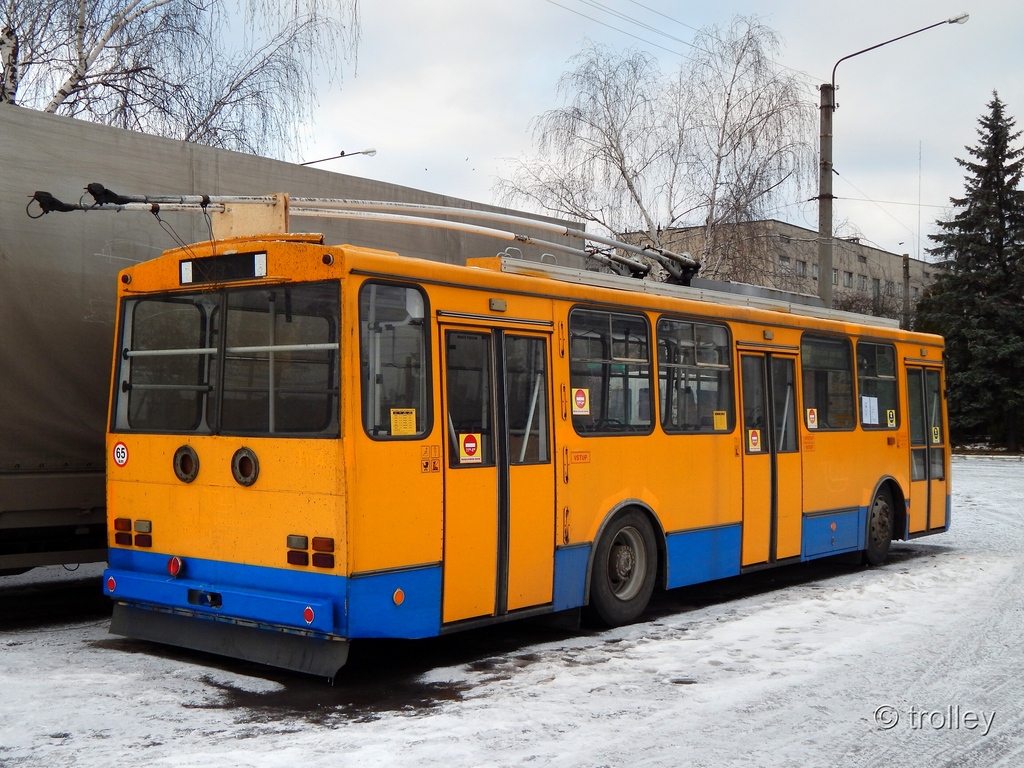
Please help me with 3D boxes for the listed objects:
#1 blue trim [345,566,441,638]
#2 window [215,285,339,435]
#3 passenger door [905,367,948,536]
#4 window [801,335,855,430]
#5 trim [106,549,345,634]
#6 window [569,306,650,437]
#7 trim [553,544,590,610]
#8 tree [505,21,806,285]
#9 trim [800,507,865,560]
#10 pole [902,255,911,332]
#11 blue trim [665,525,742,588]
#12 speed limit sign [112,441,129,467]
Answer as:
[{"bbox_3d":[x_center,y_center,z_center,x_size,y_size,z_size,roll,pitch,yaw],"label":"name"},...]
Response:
[{"bbox_3d":[-0.765,1.437,8.239,0.050,0.470,0.885,-1,-2,38],"label":"blue trim"},{"bbox_3d":[-1.555,-0.155,8.398,1.230,1.000,0.060,-1,-4,38],"label":"window"},{"bbox_3d":[5.148,0.817,15.869,0.070,2.010,1.290,-2,-3,38],"label":"passenger door"},{"bbox_3d":[3.380,0.000,13.630,0.060,1.020,1.370,-4,-4,38],"label":"window"},{"bbox_3d":[-2.014,1.402,8.614,2.440,0.410,0.150,-1,-2,38],"label":"trim"},{"bbox_3d":[0.796,-0.091,10.314,0.060,1.020,1.220,-4,-4,38],"label":"window"},{"bbox_3d":[0.441,1.478,9.787,0.050,0.485,0.480,-1,-2,38],"label":"trim"},{"bbox_3d":[4.945,-4.977,43.828,10.931,15.475,9.291,0,-1,0],"label":"tree"},{"bbox_3d":[3.458,1.597,13.658,0.050,0.490,1.660,-1,-2,38],"label":"trim"},{"bbox_3d":[12.692,-0.737,40.923,0.200,6.974,0.200,-1,-2,38],"label":"pole"},{"bbox_3d":[1.719,1.533,11.427,0.050,0.485,1.370,-1,-2,38],"label":"blue trim"},{"bbox_3d":[-2.872,0.520,9.339,0.200,0.200,0.015,-1,-2,38],"label":"speed limit sign"}]

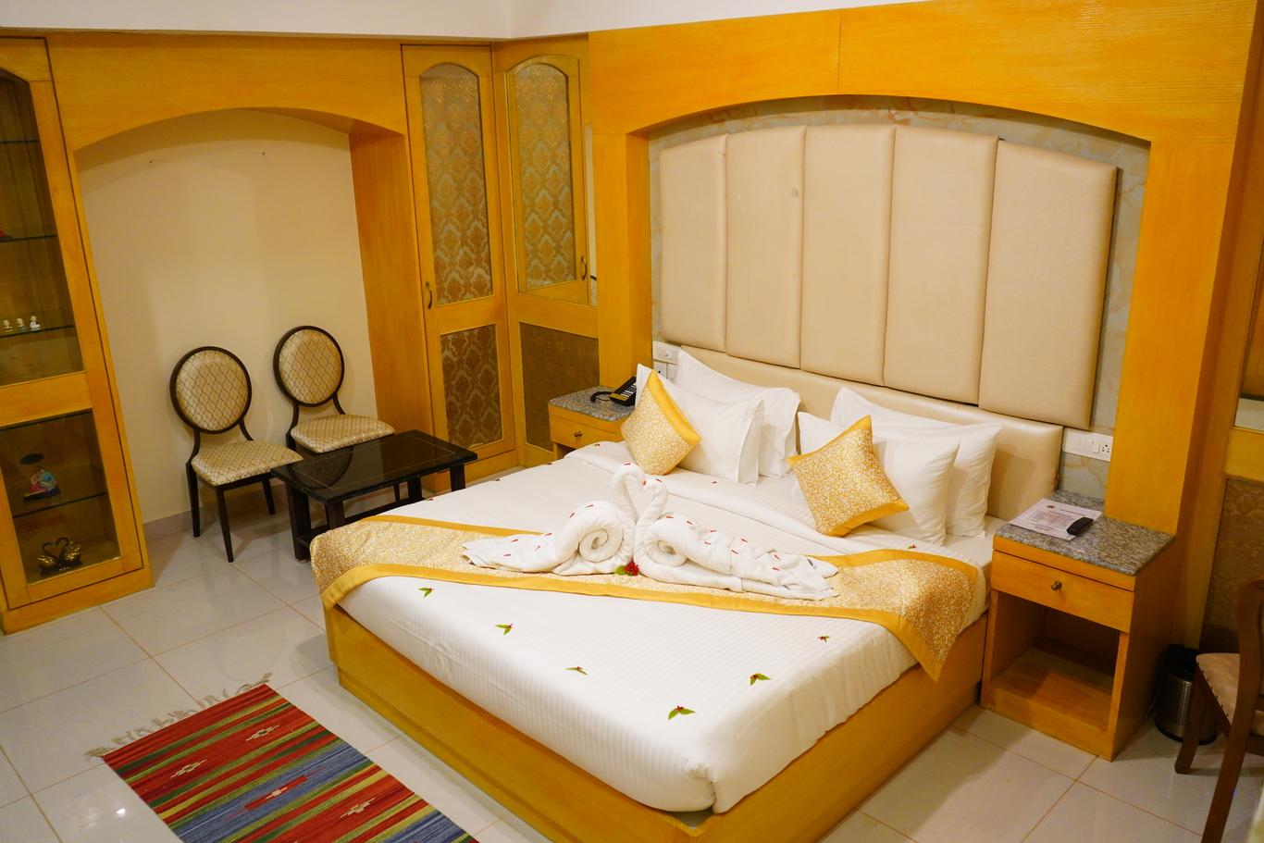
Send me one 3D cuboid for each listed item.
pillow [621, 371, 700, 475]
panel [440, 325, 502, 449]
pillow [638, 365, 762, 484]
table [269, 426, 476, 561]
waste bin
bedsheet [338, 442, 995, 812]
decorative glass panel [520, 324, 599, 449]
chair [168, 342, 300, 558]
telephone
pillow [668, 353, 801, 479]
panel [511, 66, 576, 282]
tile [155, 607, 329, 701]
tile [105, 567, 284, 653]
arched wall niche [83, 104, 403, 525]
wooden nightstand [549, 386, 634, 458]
[{"bbox_3d":[0.125,0.011,4.066,0.130,0.340,0.340,4,53,-46],"label":"pillow"},{"bbox_3d":[-0.920,-0.191,5.701,0.385,0.700,0.020,-17,23,-42],"label":"panel"},{"bbox_3d":[0.248,-0.006,4.343,0.715,0.400,0.160,16,0,43],"label":"pillow"},{"bbox_3d":[-1.264,0.417,4.943,0.820,0.455,0.590,-17,23,-40],"label":"table"},{"bbox_3d":[1.902,0.927,3.340,0.190,0.270,0.190,-17,23,-42],"label":"waste bin"},{"bbox_3d":[0.180,0.519,3.652,1.930,0.270,1.860,-17,23,-42],"label":"bedsheet"},{"bbox_3d":[-0.406,-0.152,5.601,0.020,0.740,0.680,-17,23,-42],"label":"decorative glass panel"},{"bbox_3d":[-1.991,0.140,5.002,0.460,0.970,0.600,-17,23,-42],"label":"chair"},{"bbox_3d":[-0.005,-0.157,5.025,0.185,0.100,0.175,-17,23,-42],"label":"telephone"},{"bbox_3d":[0.425,-0.040,4.329,0.670,0.410,0.160,16,8,43],"label":"pillow"},{"bbox_3d":[-0.468,-1.300,5.375,0.030,1.230,0.460,-17,23,-42],"label":"panel"},{"bbox_3d":[-1.538,0.959,4.006,0.600,0.010,0.600,-17,23,-42],"label":"tile"},{"bbox_3d":[-1.970,0.835,4.412,0.590,0.010,0.620,-17,23,-42],"label":"tile"},{"bbox_3d":[-1.874,-0.466,4.995,1.575,2.140,0.473,-17,23,-42],"label":"arched wall niche"},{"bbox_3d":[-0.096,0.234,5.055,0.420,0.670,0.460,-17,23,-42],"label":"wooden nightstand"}]

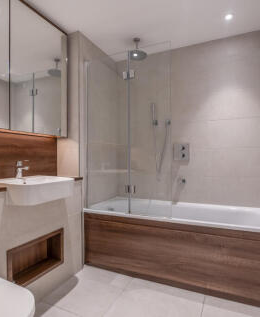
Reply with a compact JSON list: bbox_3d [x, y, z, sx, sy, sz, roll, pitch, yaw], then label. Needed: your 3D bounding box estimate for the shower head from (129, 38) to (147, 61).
[{"bbox_3d":[0.078,-1.185,2.120,0.200,0.180,0.200,0,0,0],"label":"shower head"}]

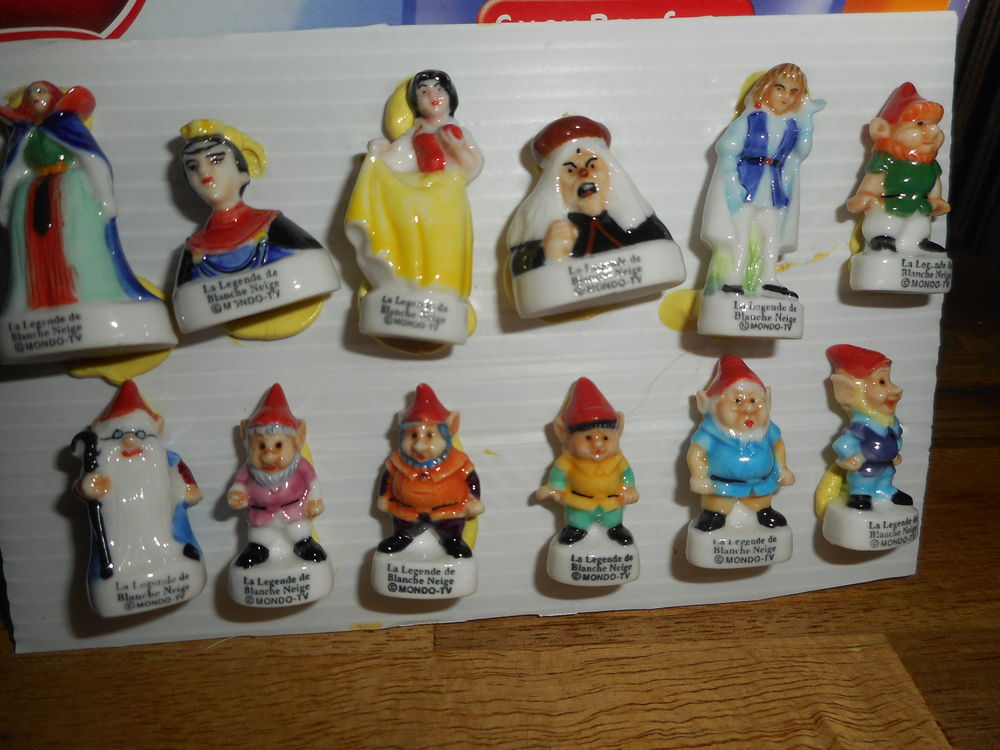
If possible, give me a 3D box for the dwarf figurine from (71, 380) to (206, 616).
[{"bbox_3d":[-0.053,0.017,0.105,0.017,0.032,0.013,-4,8,-18],"label":"dwarf figurine"}]

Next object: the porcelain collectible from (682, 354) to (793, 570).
[{"bbox_3d":[0.036,0.012,0.109,0.017,0.030,0.011,-5,8,-5],"label":"porcelain collectible"}]

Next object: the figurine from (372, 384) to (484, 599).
[{"bbox_3d":[-0.012,0.019,0.121,0.019,0.035,0.013,0,9,-2],"label":"figurine"}]

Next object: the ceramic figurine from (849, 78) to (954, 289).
[{"bbox_3d":[0.058,-0.027,0.105,0.014,0.029,0.011,-1,8,-6],"label":"ceramic figurine"}]

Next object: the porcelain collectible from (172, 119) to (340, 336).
[{"bbox_3d":[-0.040,-0.025,0.112,0.025,0.030,0.012,-13,10,-4],"label":"porcelain collectible"}]

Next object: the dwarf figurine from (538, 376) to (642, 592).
[{"bbox_3d":[0.013,0.015,0.109,0.016,0.029,0.011,-4,8,-4],"label":"dwarf figurine"}]

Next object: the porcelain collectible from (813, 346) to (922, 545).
[{"bbox_3d":[0.064,0.011,0.126,0.015,0.034,0.012,-10,10,-22],"label":"porcelain collectible"}]

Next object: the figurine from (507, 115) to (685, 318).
[{"bbox_3d":[0.014,-0.026,0.115,0.026,0.030,0.012,-8,10,-1],"label":"figurine"}]

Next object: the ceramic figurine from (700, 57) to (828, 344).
[{"bbox_3d":[0.039,-0.025,0.104,0.017,0.038,0.012,2,8,-5],"label":"ceramic figurine"}]

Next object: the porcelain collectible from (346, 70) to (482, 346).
[{"bbox_3d":[-0.014,-0.026,0.114,0.021,0.041,0.014,4,9,-6],"label":"porcelain collectible"}]

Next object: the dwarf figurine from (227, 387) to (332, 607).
[{"bbox_3d":[-0.037,0.019,0.120,0.017,0.035,0.013,-1,9,-8],"label":"dwarf figurine"}]

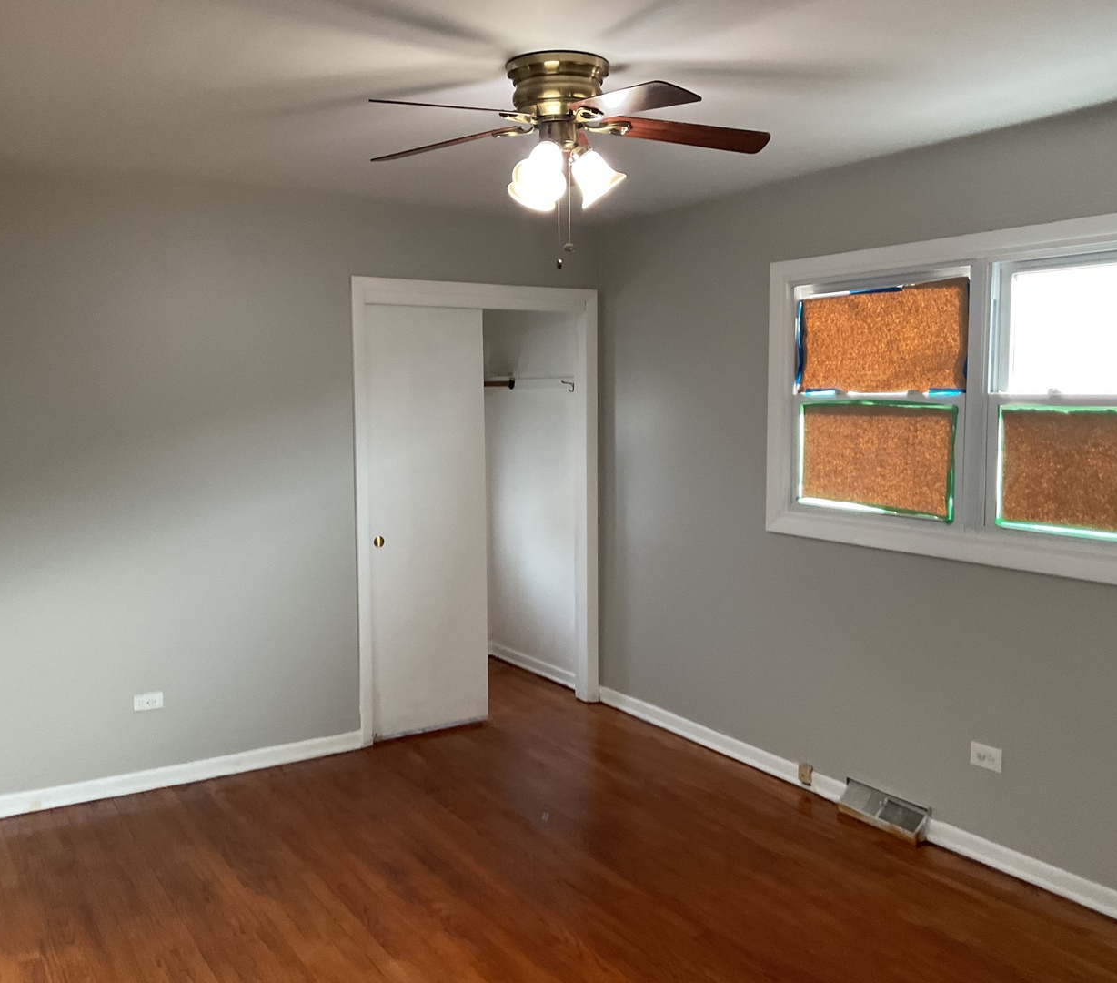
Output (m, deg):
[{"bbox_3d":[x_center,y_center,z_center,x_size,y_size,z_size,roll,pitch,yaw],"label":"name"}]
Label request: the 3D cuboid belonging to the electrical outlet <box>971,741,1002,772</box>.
[{"bbox_3d":[1.440,0.892,3.689,0.015,0.075,0.118,-4,6,-32],"label":"electrical outlet"}]

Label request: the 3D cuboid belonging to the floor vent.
[{"bbox_3d":[1.190,1.172,4.049,0.078,0.120,0.395,-4,6,-32],"label":"floor vent"}]

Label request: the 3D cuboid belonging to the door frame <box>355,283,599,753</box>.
[{"bbox_3d":[-0.381,0.077,5.240,1.290,2.100,0.140,-4,6,-32],"label":"door frame"}]

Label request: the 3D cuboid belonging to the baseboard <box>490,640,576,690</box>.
[{"bbox_3d":[-0.129,0.989,6.250,0.020,0.090,1.040,-4,6,-32],"label":"baseboard"}]

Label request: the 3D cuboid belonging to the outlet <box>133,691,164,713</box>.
[{"bbox_3d":[-1.655,0.848,4.434,0.115,0.070,0.015,-4,6,-32],"label":"outlet"}]

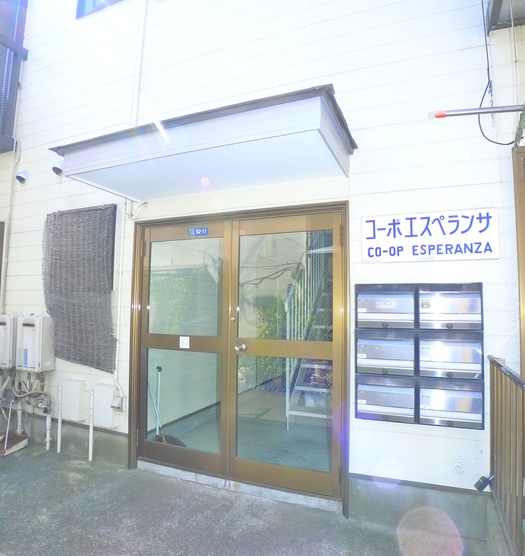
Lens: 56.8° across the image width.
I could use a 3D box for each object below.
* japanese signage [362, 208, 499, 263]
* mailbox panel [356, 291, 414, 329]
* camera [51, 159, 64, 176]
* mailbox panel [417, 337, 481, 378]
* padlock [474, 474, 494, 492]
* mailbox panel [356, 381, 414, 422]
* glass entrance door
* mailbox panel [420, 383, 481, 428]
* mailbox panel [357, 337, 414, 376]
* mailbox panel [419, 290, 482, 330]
[{"bbox_3d":[1.013,-0.251,2.998,0.800,0.294,0.020,-1,-5,28],"label":"japanese signage"},{"bbox_3d":[0.785,0.204,3.080,0.371,0.234,0.050,-1,-5,28],"label":"mailbox panel"},{"bbox_3d":[-1.948,-1.050,4.612,0.110,0.140,0.100,-1,-5,28],"label":"camera"},{"bbox_3d":[1.117,0.474,2.880,0.361,0.236,0.050,-1,-5,28],"label":"mailbox panel"},{"bbox_3d":[1.216,1.128,2.663,0.055,0.115,0.035,46,17,23],"label":"padlock"},{"bbox_3d":[0.774,0.770,3.037,0.366,0.235,0.050,-1,-5,28],"label":"mailbox panel"},{"bbox_3d":[-0.232,0.527,3.632,1.853,2.031,0.120,-1,-5,28],"label":"glass entrance door"},{"bbox_3d":[1.111,0.749,2.860,0.358,0.240,0.050,-1,-5,28],"label":"mailbox panel"},{"bbox_3d":[0.779,0.492,3.058,0.368,0.240,0.050,-1,-5,28],"label":"mailbox panel"},{"bbox_3d":[1.122,0.199,2.901,0.358,0.222,0.050,-1,-5,28],"label":"mailbox panel"}]

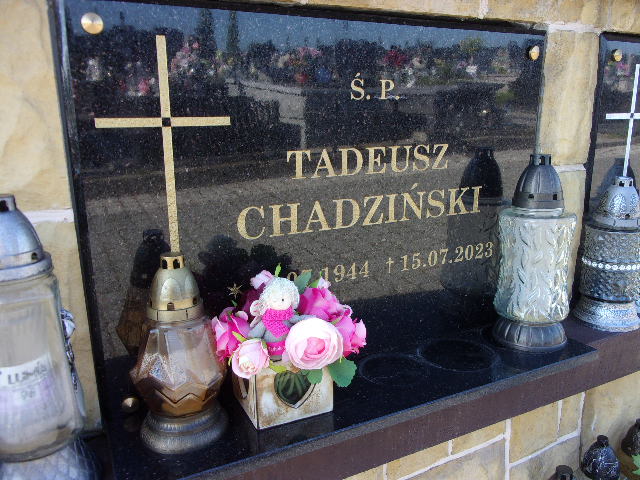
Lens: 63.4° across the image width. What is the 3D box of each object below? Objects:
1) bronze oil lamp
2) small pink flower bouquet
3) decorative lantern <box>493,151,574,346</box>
[{"bbox_3d":[-0.177,0.133,0.648,0.118,0.230,0.118,-7,14,-26],"label":"bronze oil lamp"},{"bbox_3d":[-0.044,0.114,0.702,0.186,0.142,0.152,-7,14,-26],"label":"small pink flower bouquet"},{"bbox_3d":[0.379,0.016,0.908,0.128,0.325,0.128,-7,14,-26],"label":"decorative lantern"}]

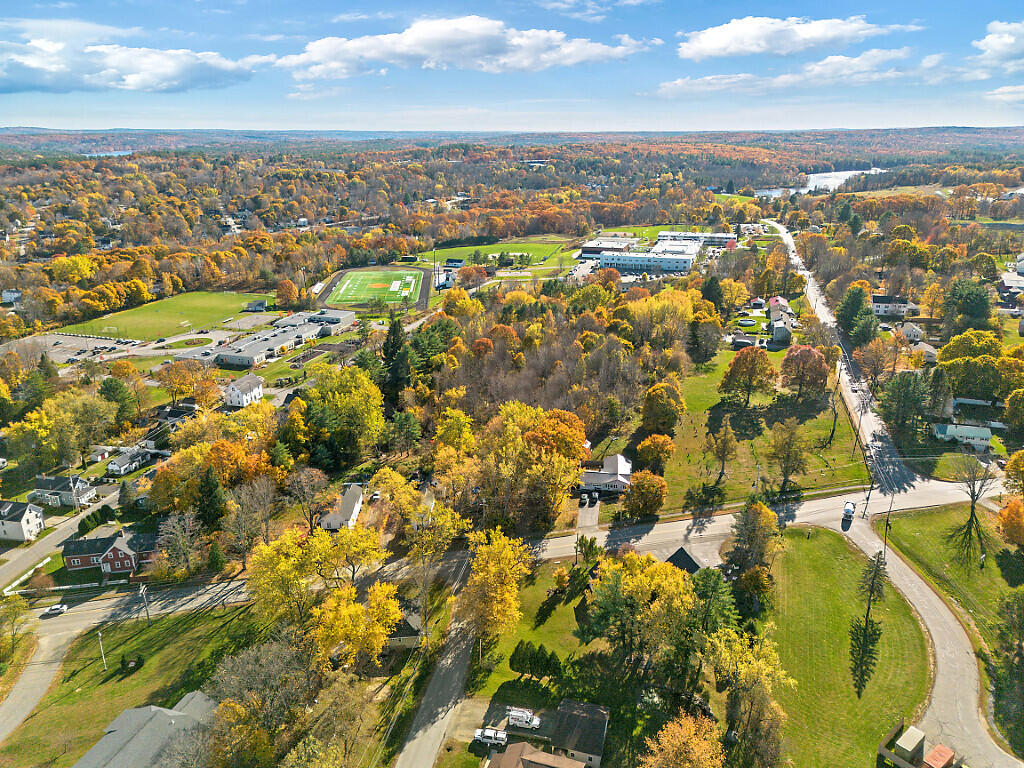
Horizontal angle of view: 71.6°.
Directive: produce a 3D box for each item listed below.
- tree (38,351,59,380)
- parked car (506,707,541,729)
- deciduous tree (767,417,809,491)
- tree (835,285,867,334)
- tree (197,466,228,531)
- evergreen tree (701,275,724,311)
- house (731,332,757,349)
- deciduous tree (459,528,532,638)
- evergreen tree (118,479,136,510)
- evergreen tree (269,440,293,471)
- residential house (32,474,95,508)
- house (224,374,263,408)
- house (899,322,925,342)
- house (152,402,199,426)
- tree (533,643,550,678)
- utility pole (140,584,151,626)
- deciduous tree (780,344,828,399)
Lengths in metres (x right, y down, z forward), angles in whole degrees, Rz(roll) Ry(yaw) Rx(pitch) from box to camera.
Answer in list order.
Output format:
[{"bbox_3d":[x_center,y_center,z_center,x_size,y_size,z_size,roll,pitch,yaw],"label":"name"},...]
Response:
[{"bbox_3d":[-222.164,-7.552,339.497,9.000,13.500,9.000,0,20,0],"label":"tree"},{"bbox_3d":[2.621,68.451,145.308,6.100,2.500,2.100,4,20,10],"label":"parked car"},{"bbox_3d":[82.730,20.940,211.940,11.500,21.300,11.500,0,20,0],"label":"deciduous tree"},{"bbox_3d":[162.200,-35.070,338.300,12.800,23.300,12.800,0,20,0],"label":"tree"},{"bbox_3d":[-82.778,31.021,195.810,7.900,19.500,7.900,0,20,0],"label":"tree"},{"bbox_3d":[108.890,-48.860,383.380,11.000,18.800,11.000,0,20,0],"label":"evergreen tree"},{"bbox_3d":[122.000,-22.259,371.794,11.500,5.000,9.000,3,20,9],"label":"house"},{"bbox_3d":[-3.648,43.789,152.860,14.600,24.400,14.600,0,20,0],"label":"deciduous tree"},{"bbox_3d":[-112.519,32.331,207.304,4.673,9.231,4.673,0,20,0],"label":"evergreen tree"},{"bbox_3d":[-80.870,25.777,247.978,8.000,13.000,8.000,0,20,0],"label":"evergreen tree"},{"bbox_3d":[-135.700,31.604,213.378,16.500,6.500,9.000,1,20,4],"label":"residential house"},{"bbox_3d":[-114.530,2.360,303.400,9.130,10.440,13.050,6,21,17],"label":"house"},{"bbox_3d":[217.000,-29.090,385.812,11.500,8.400,10.500,3,20,9],"label":"house"},{"bbox_3d":[-138.793,12.798,294.498,14.500,5.800,11.500,6,21,16],"label":"house"},{"bbox_3d":[6.018,55.718,144.135,3.652,7.828,3.652,0,20,0],"label":"tree"},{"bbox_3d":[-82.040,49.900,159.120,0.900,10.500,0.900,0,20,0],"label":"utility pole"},{"bbox_3d":[129.931,-4.531,315.683,21.500,24.000,21.500,0,20,0],"label":"deciduous tree"}]

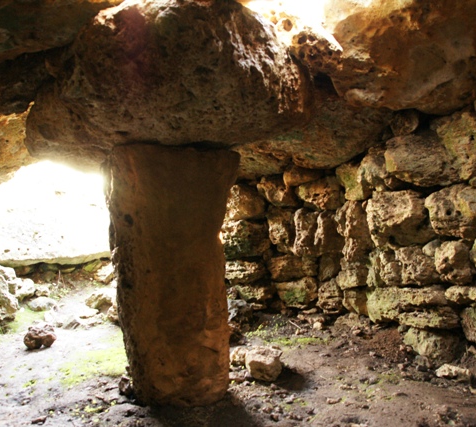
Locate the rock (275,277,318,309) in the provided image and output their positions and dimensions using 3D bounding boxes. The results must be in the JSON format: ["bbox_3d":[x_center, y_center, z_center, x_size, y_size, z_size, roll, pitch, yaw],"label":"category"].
[{"bbox_3d":[0.603,0.815,4.400,0.450,0.320,0.300,0,2,6],"label":"rock"}]

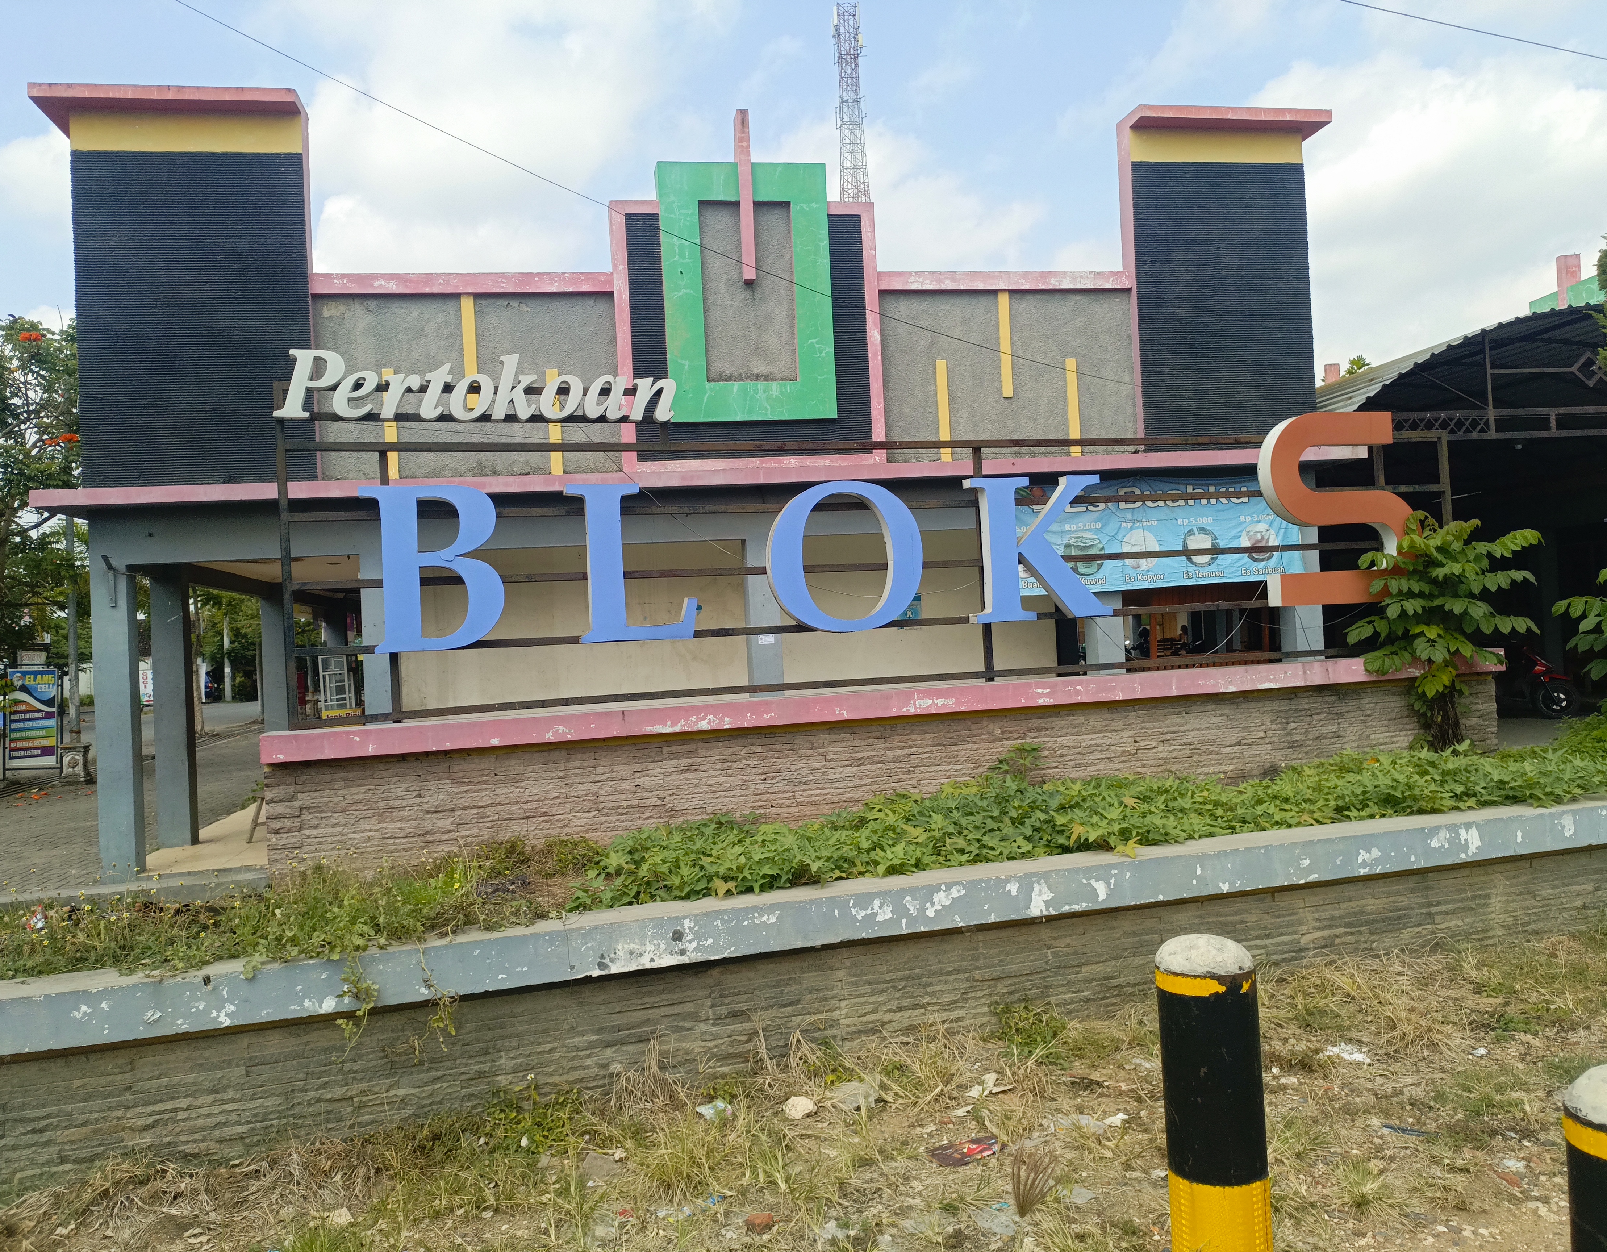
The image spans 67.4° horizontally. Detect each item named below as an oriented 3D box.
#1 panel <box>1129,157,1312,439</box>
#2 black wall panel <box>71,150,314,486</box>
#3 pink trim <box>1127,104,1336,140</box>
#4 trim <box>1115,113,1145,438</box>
[{"bbox_3d":[4.122,-3.134,11.913,1.842,2.845,0.180,-3,-1,-10],"label":"panel"},{"bbox_3d":[-4.762,-2.371,9.492,1.715,2.664,0.160,-3,-1,-9],"label":"black wall panel"},{"bbox_3d":[3.781,-4.520,10.838,1.784,0.108,0.410,-3,-1,-9],"label":"pink trim"},{"bbox_3d":[3.235,-3.283,11.816,0.120,3.243,0.300,-3,-1,-10],"label":"trim"}]

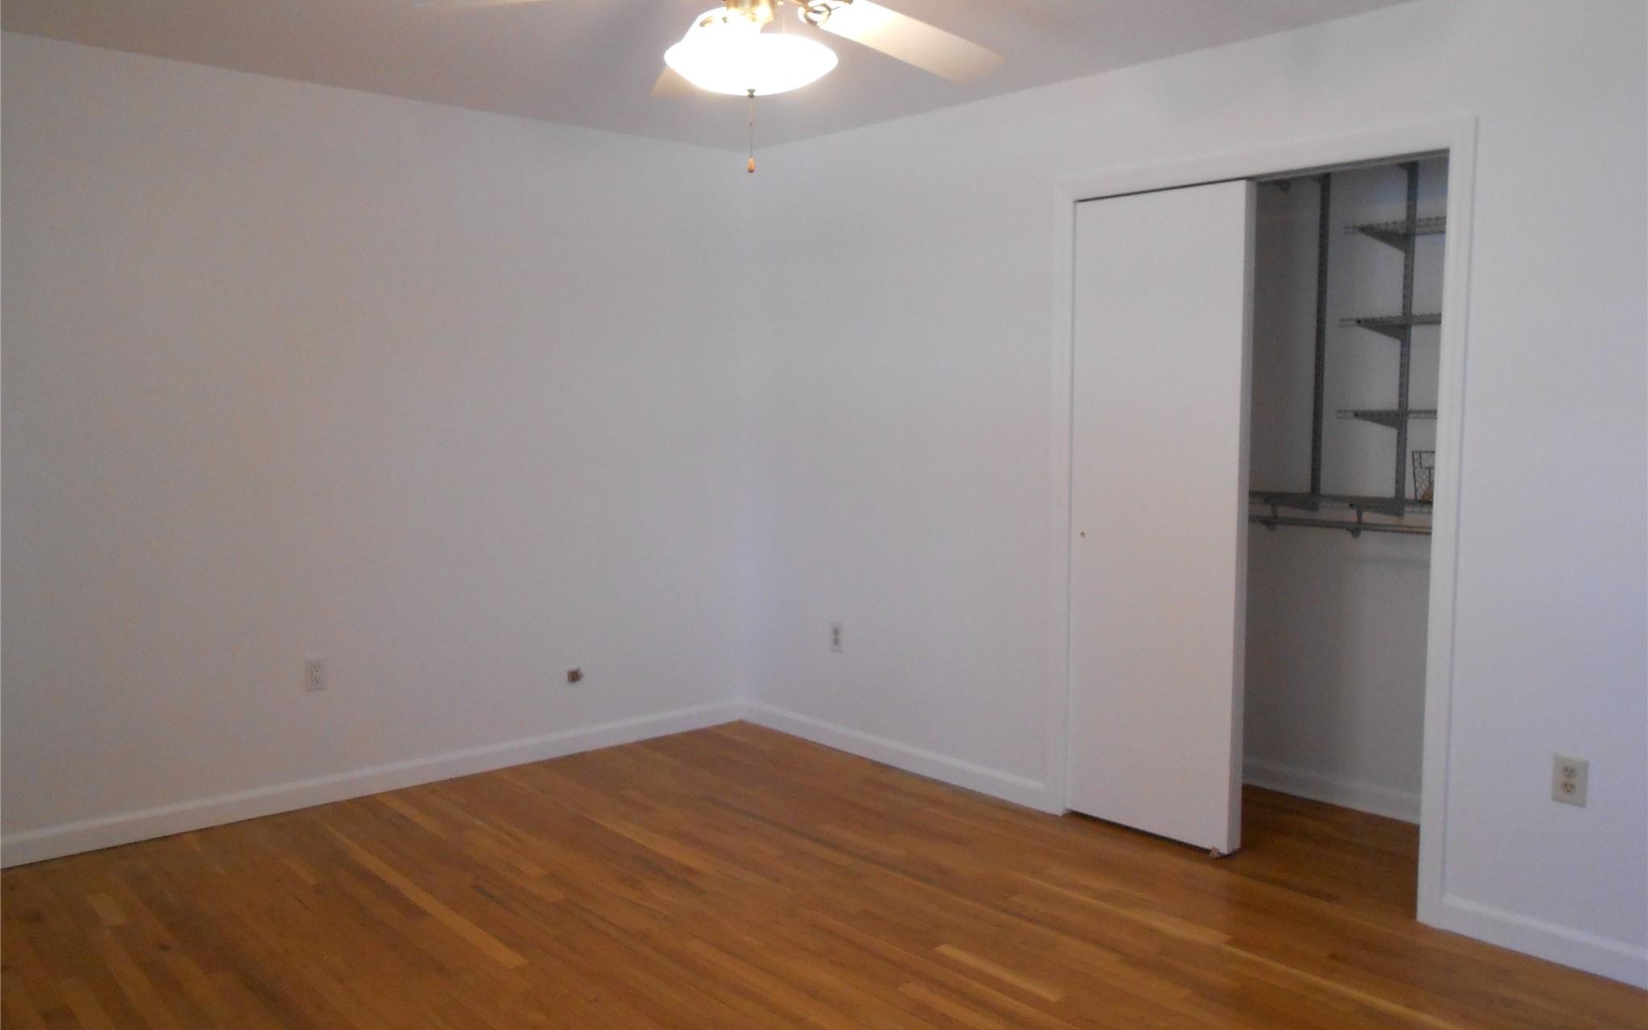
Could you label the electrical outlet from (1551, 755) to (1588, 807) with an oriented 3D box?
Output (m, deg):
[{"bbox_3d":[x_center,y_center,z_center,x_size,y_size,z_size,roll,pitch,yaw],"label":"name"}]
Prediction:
[{"bbox_3d":[1.824,0.651,3.027,0.009,0.116,0.073,-5,7,-42],"label":"electrical outlet"}]

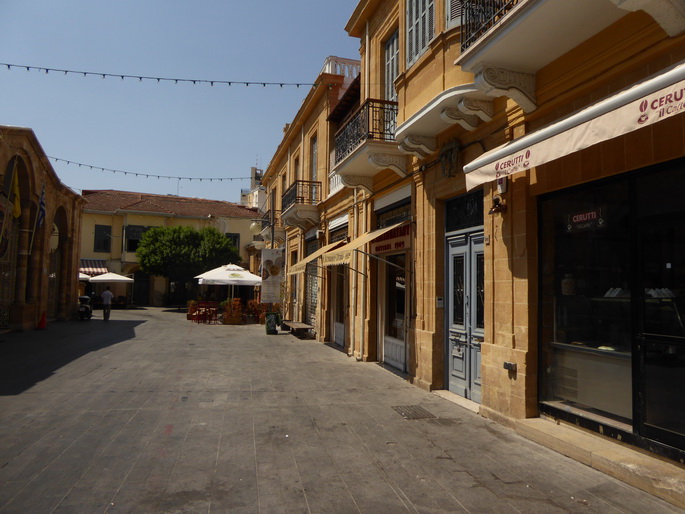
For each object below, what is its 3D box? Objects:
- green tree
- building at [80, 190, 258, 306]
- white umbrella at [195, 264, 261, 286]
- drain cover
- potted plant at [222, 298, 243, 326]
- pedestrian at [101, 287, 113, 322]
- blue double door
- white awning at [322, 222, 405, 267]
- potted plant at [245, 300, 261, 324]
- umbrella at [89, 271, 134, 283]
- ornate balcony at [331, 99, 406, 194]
[{"bbox_3d":[-10.700,0.868,32.995,6.900,5.900,6.400,2,-4,-16],"label":"green tree"},{"bbox_3d":[-15.133,-0.444,43.600,14.561,9.900,9.000,2,-4,-19],"label":"building"},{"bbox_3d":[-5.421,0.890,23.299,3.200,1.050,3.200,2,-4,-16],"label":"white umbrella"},{"bbox_3d":[1.001,2.180,6.677,0.435,0.030,0.665,2,-4,-16],"label":"drain cover"},{"bbox_3d":[-5.277,2.605,22.822,0.900,1.240,0.650,2,-4,-16],"label":"potted plant"},{"bbox_3d":[-11.903,2.361,24.020,0.560,1.690,0.360,2,-4,-21],"label":"pedestrian"},{"bbox_3d":[2.012,0.905,7.464,0.090,2.640,1.410,2,-4,-16],"label":"blue double door"},{"bbox_3d":[0.401,-0.250,10.141,1.113,0.860,2.305,2,-4,-16],"label":"white awning"},{"bbox_3d":[-4.436,2.701,23.449,0.780,1.160,0.650,2,-4,-16],"label":"potted plant"},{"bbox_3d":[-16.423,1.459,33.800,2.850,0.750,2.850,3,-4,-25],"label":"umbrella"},{"bbox_3d":[0.525,-2.206,10.379,0.946,1.324,2.700,2,-4,-16],"label":"ornate balcony"}]

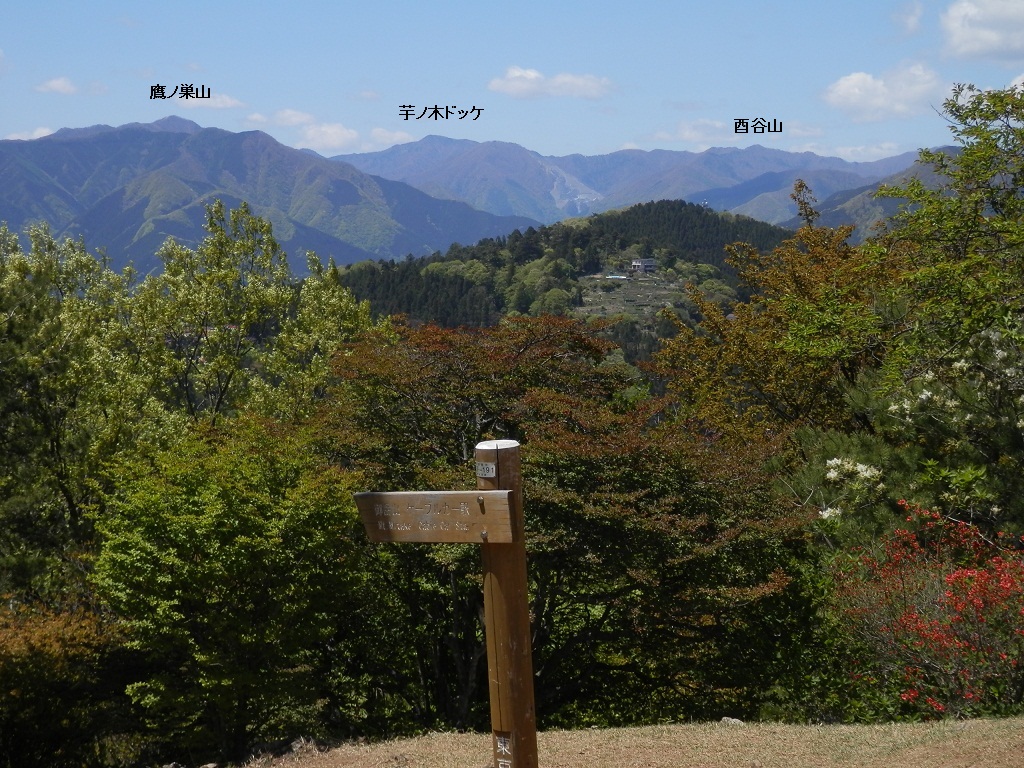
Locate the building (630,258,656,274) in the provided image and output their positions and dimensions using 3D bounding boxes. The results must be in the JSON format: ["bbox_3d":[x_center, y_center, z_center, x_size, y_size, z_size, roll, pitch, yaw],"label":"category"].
[{"bbox_3d":[104.535,-93.298,1545.000,11.500,11.500,15.000,4,6,42],"label":"building"}]

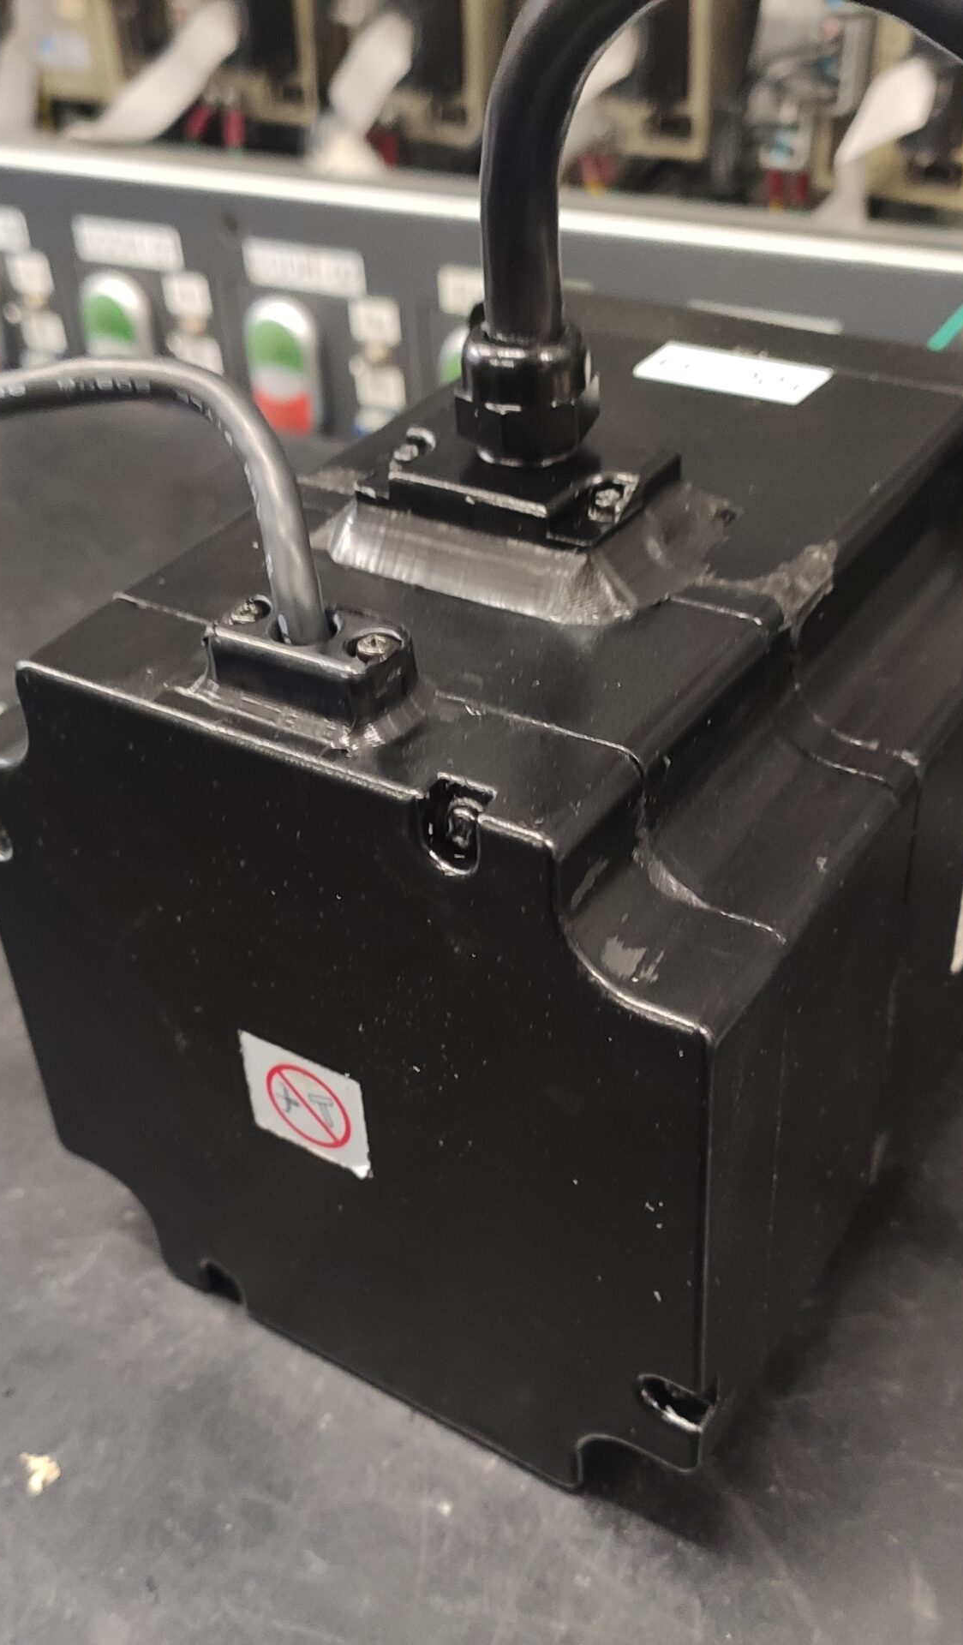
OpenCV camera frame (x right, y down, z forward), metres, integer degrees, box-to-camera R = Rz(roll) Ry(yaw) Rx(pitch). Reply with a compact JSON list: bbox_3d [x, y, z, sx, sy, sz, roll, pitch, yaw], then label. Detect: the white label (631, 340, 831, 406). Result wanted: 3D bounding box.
[{"bbox_3d":[0.043,-0.077,0.283,0.031,0.001,0.015,18,42,28],"label":"white label"}]

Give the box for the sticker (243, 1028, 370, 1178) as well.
[{"bbox_3d":[-0.025,0.040,0.233,0.021,0.019,0.001,18,42,28],"label":"sticker"}]

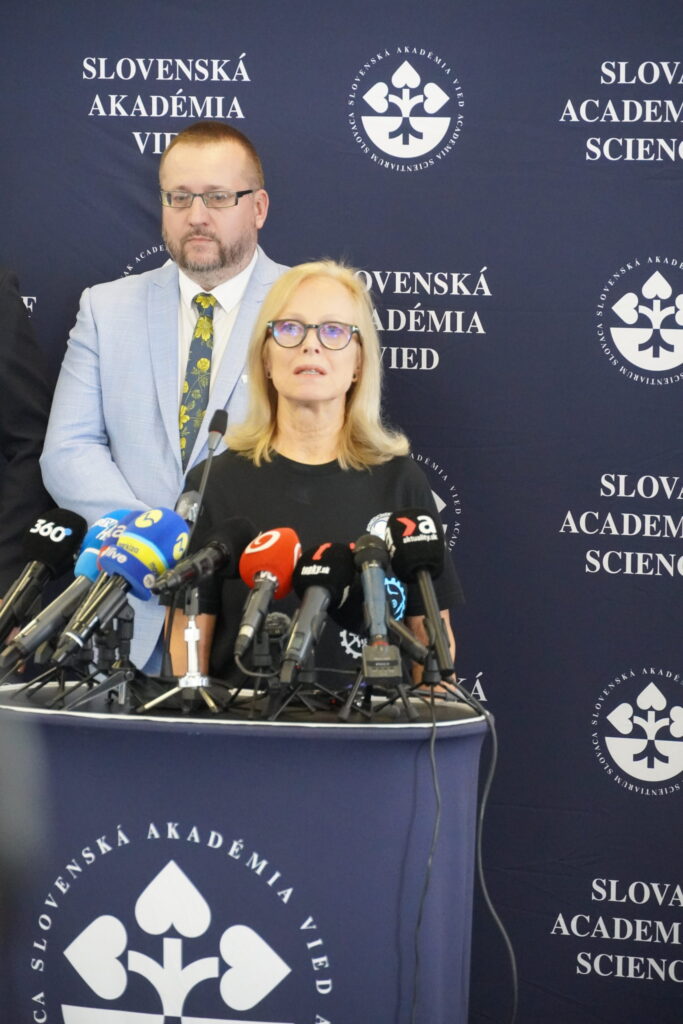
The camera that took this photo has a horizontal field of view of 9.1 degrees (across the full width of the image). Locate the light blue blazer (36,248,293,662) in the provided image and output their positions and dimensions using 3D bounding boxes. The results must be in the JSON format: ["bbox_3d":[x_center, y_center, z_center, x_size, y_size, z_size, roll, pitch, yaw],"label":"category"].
[{"bbox_3d":[-0.222,-0.044,6.920,0.520,0.770,0.340,1,4,14],"label":"light blue blazer"}]

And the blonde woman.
[{"bbox_3d":[-0.040,0.455,6.440,0.450,1.670,0.320,1,4,-1],"label":"blonde woman"}]

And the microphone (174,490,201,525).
[{"bbox_3d":[-0.225,0.025,6.200,0.052,0.160,0.052,4,-38,14],"label":"microphone"}]

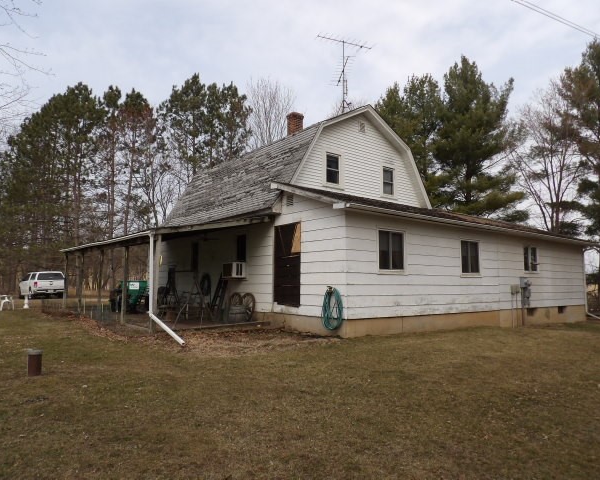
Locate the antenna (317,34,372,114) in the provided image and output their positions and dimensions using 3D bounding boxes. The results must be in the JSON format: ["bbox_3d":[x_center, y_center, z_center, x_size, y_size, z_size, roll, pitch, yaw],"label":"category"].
[{"bbox_3d":[1.640,-5.988,16.350,2.250,2.750,2.000,3,-6,-22],"label":"antenna"}]

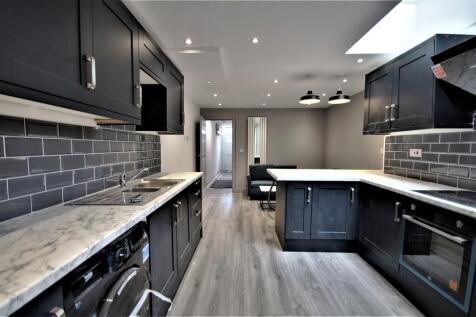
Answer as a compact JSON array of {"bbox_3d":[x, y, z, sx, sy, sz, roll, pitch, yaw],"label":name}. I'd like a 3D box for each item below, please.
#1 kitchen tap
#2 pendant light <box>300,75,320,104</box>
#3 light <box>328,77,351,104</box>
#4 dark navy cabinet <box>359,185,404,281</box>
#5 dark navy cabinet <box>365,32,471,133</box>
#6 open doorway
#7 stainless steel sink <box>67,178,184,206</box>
[{"bbox_3d":[-0.938,0.178,1.826,0.250,0.160,0.130,0,3,-10],"label":"kitchen tap"},{"bbox_3d":[1.054,-1.005,2.899,0.320,0.415,0.320,0,3,2],"label":"pendant light"},{"bbox_3d":[1.492,-1.004,2.887,0.320,0.415,0.320,0,3,2],"label":"light"},{"bbox_3d":[1.687,0.649,1.986,0.580,0.730,0.650,0,3,2],"label":"dark navy cabinet"},{"bbox_3d":[1.835,-0.679,2.158,0.310,0.780,0.985,0,3,2],"label":"dark navy cabinet"},{"bbox_3d":[-0.540,-0.052,5.524,0.800,2.030,0.120,0,3,2],"label":"open doorway"},{"bbox_3d":[-0.809,0.336,1.724,0.490,0.160,0.985,0,3,2],"label":"stainless steel sink"}]

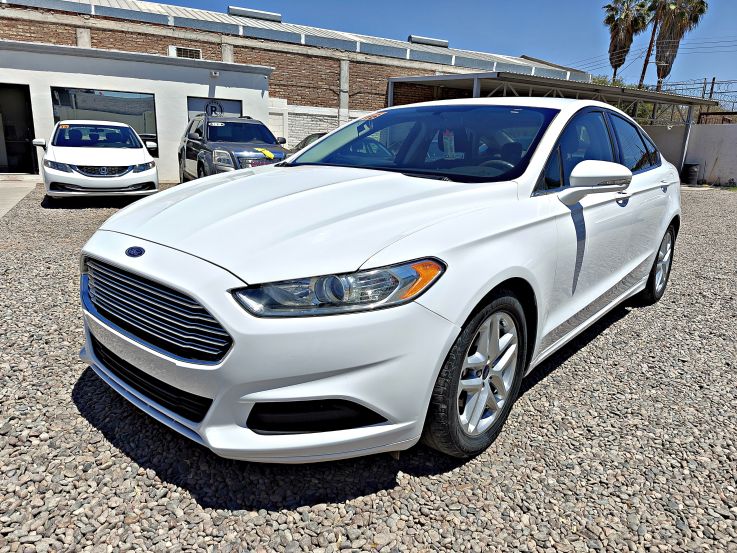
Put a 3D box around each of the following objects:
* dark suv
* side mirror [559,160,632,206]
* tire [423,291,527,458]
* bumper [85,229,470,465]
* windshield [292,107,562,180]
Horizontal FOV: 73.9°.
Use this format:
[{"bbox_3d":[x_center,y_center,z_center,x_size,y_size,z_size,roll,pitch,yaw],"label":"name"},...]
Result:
[{"bbox_3d":[-3.190,-2.842,11.378,1.900,1.710,4.700,-6,17,-29],"label":"dark suv"},{"bbox_3d":[1.007,-0.421,2.180,0.250,0.190,0.250,12,18,40],"label":"side mirror"},{"bbox_3d":[0.383,0.343,1.901,0.235,0.655,0.655,12,18,40],"label":"tire"},{"bbox_3d":[-0.619,0.148,1.907,1.830,0.640,0.660,12,18,40],"label":"bumper"},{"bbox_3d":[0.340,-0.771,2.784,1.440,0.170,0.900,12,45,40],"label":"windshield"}]

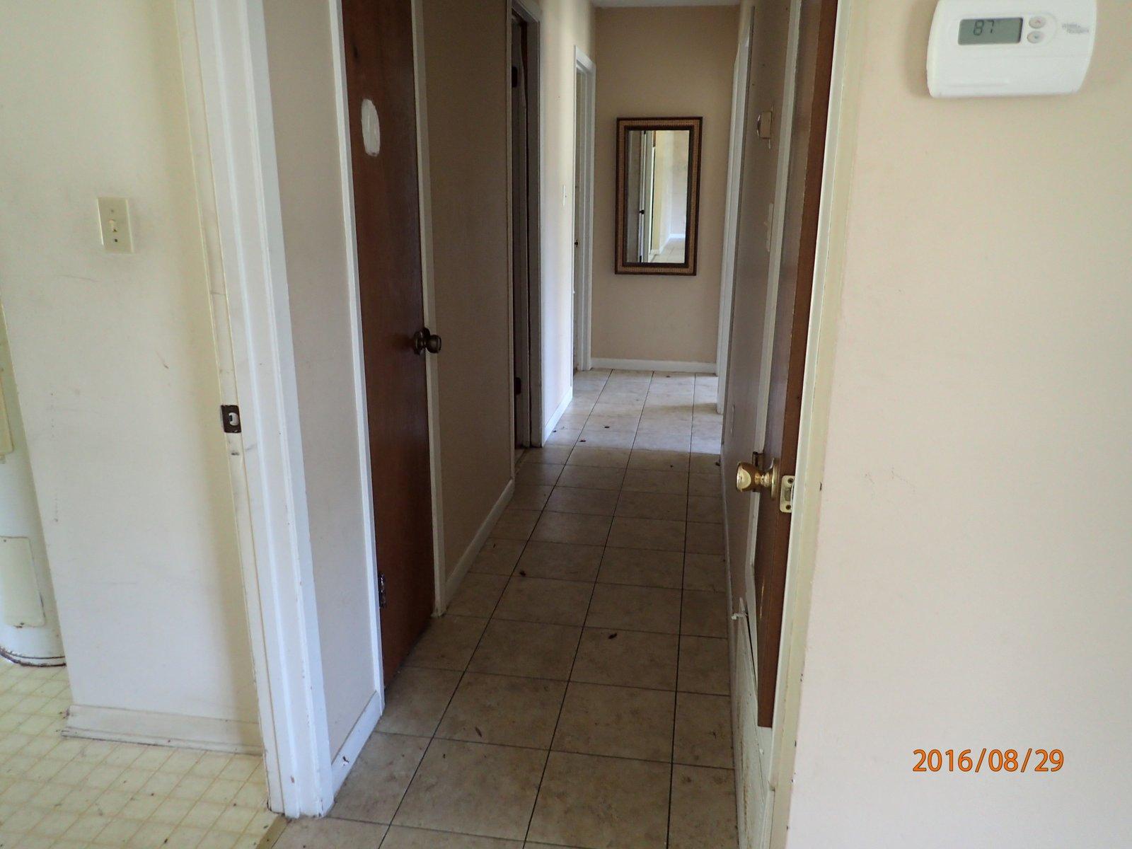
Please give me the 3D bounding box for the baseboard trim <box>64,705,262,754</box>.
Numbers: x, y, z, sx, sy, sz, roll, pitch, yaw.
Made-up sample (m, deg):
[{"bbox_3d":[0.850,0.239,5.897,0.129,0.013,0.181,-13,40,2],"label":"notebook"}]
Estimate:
[{"bbox_3d":[-0.985,0.778,2.087,0.642,0.083,0.030,2,17,8],"label":"baseboard trim"}]

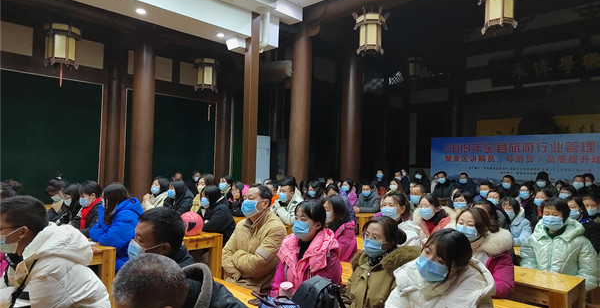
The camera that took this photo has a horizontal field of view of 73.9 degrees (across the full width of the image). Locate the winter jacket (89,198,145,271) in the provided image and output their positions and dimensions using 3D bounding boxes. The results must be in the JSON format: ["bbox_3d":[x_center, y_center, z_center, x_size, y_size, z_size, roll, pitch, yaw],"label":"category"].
[{"bbox_3d":[-1.560,0.701,3.335,0.430,0.650,0.450,3,-2,-40],"label":"winter jacket"}]

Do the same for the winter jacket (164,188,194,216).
[{"bbox_3d":[-1.635,0.813,5.454,0.460,0.600,0.420,0,-2,44],"label":"winter jacket"}]

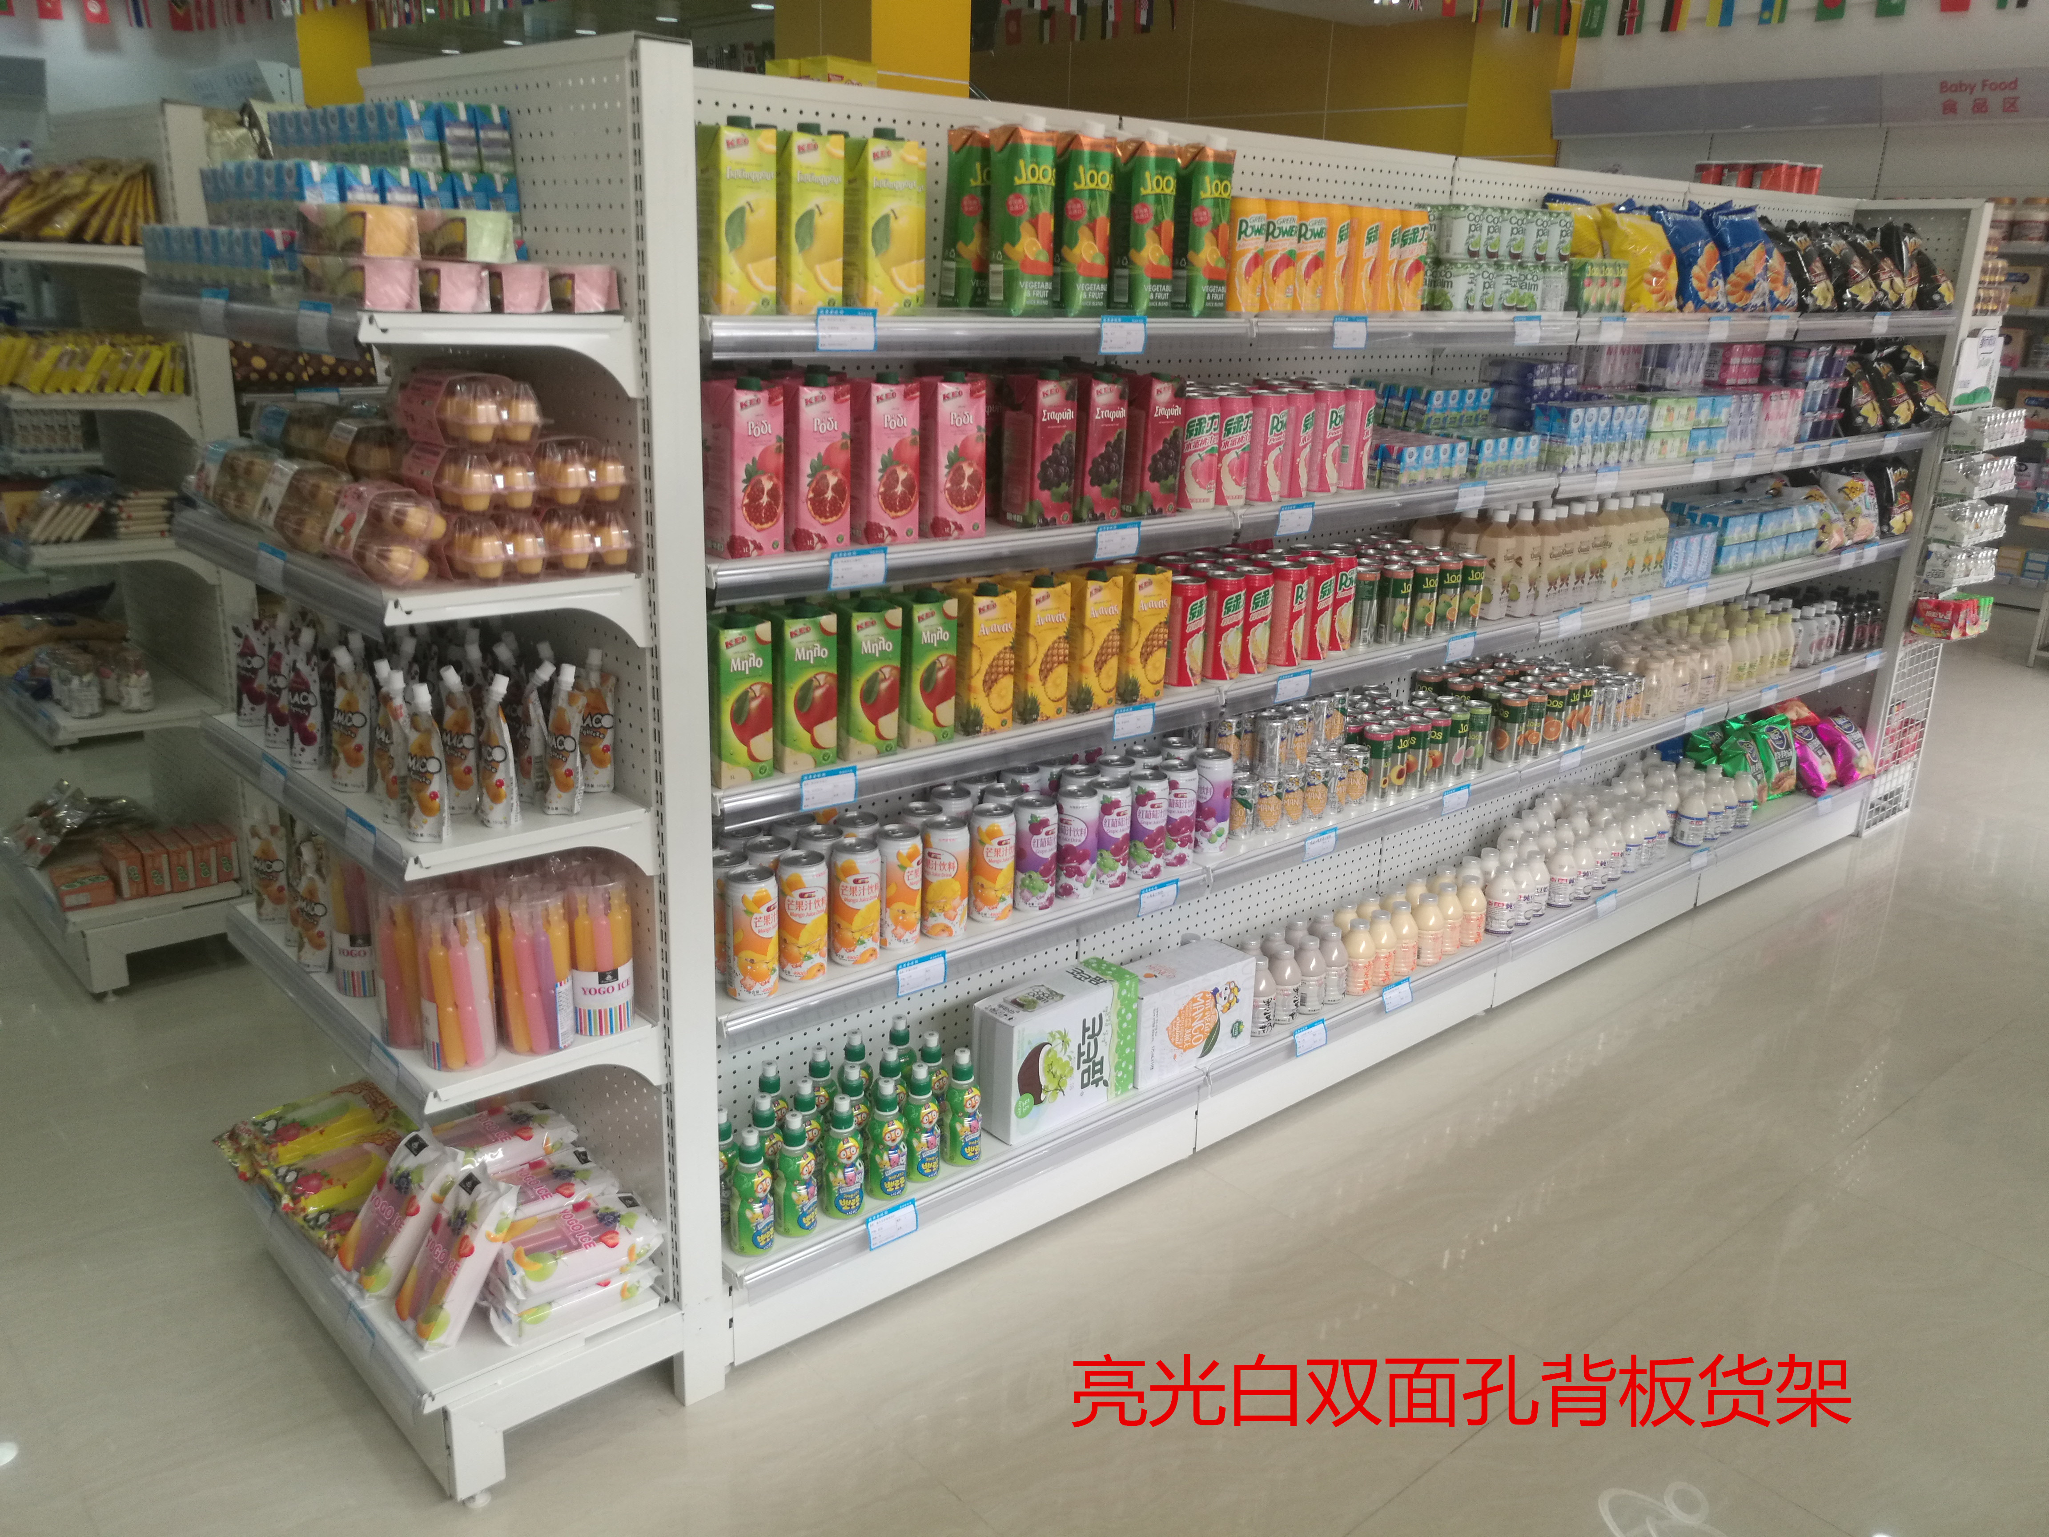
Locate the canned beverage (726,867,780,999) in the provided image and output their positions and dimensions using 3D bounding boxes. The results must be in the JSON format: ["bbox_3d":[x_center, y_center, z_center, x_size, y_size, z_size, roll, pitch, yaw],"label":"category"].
[{"bbox_3d":[-0.354,0.216,2.083,0.067,0.166,0.067,2,17,-1],"label":"canned beverage"}]

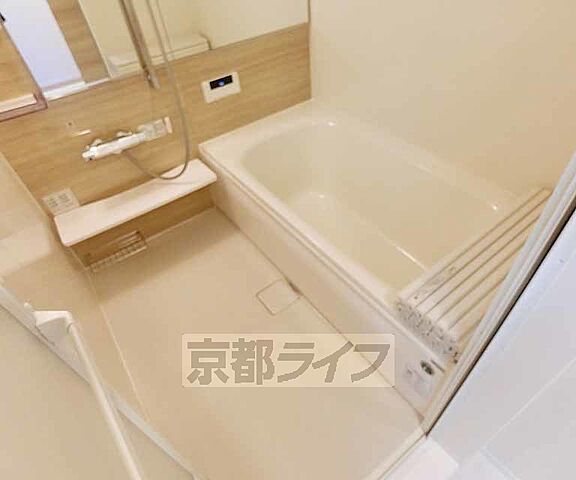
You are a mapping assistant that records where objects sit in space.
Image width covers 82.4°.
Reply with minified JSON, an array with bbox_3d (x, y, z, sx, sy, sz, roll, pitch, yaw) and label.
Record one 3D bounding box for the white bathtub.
[{"bbox_3d":[0.299,-0.140,1.615,0.839,0.426,1.550,-31,49,-22],"label":"white bathtub"}]

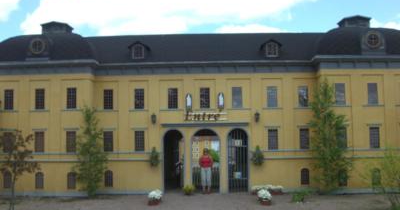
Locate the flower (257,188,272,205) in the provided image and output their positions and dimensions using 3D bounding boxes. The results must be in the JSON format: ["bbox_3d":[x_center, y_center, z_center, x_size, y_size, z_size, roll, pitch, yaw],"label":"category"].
[{"bbox_3d":[1.849,2.617,12.491,0.427,0.495,0.405,-1,-4,1],"label":"flower"}]

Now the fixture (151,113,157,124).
[{"bbox_3d":[-1.686,0.509,16.072,0.202,0.396,0.220,-1,-5,2],"label":"fixture"}]

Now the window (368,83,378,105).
[{"bbox_3d":[6.121,-0.390,15.553,0.357,0.791,0.100,-1,-5,2],"label":"window"}]

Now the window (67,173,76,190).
[{"bbox_3d":[-4.564,2.702,15.633,0.338,0.605,0.080,-1,-6,2],"label":"window"}]

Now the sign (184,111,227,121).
[{"bbox_3d":[0.219,0.429,16.024,1.569,0.384,0.100,-1,-5,2],"label":"sign"}]

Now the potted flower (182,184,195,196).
[{"bbox_3d":[-0.379,2.894,14.993,0.417,0.393,0.396,-1,-4,1],"label":"potted flower"}]

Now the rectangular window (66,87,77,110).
[{"bbox_3d":[-4.589,-0.221,15.774,0.348,0.760,0.091,-1,-4,2],"label":"rectangular window"}]

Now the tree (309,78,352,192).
[{"bbox_3d":[4.212,0.976,14.171,1.420,3.695,1.349,-1,-4,1],"label":"tree"}]

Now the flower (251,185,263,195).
[{"bbox_3d":[2.048,3.033,15.560,0.454,0.313,0.424,-1,-4,2],"label":"flower"}]

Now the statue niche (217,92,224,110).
[{"bbox_3d":[0.739,-0.148,15.443,0.246,0.612,0.130,-1,-4,1],"label":"statue niche"}]

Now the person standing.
[{"bbox_3d":[0.210,2.384,15.902,0.485,1.660,0.320,-1,-6,2],"label":"person standing"}]

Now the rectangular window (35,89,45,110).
[{"bbox_3d":[-5.739,-0.203,15.818,0.348,0.760,0.091,-1,-4,2],"label":"rectangular window"}]

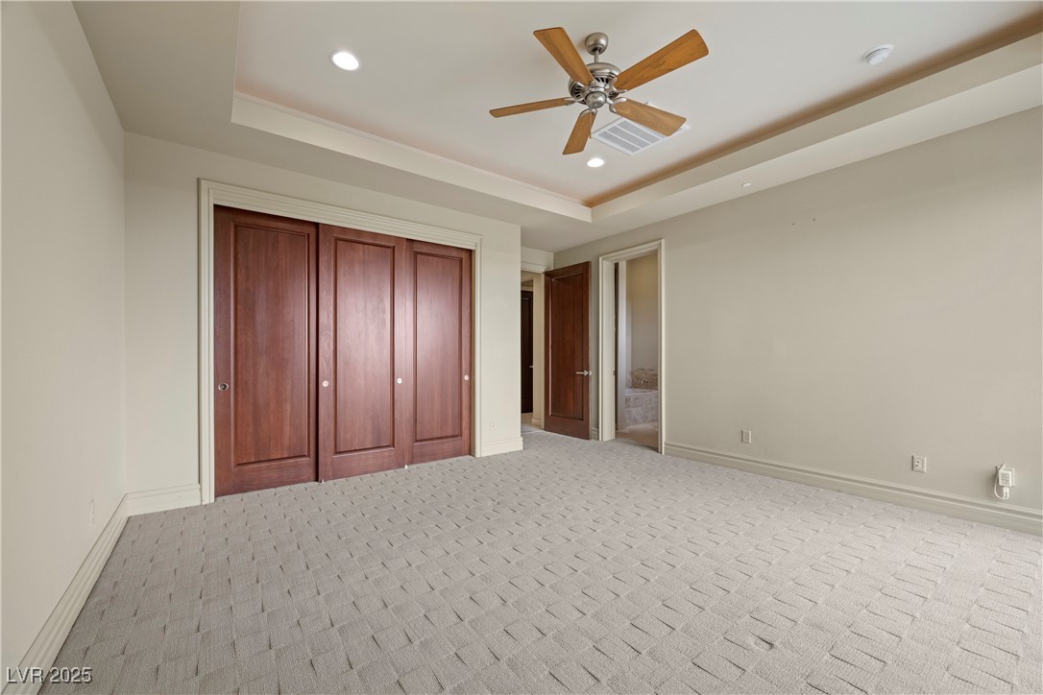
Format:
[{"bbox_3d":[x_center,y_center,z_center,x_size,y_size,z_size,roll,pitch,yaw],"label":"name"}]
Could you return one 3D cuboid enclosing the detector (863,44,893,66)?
[{"bbox_3d":[2.275,-1.860,2.592,0.147,0.047,0.147,1,-1,-37],"label":"detector"}]

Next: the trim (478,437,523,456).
[{"bbox_3d":[-0.220,1.152,4.725,0.590,0.165,0.022,1,-1,-37],"label":"trim"}]

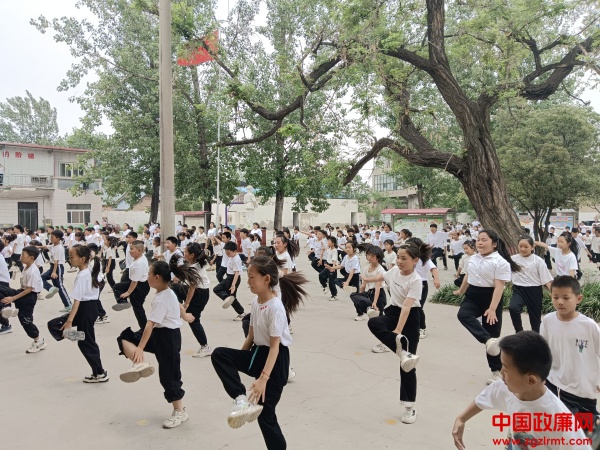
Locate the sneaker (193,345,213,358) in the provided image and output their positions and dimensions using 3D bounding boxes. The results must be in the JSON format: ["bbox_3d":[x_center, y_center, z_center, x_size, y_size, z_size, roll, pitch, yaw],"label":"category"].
[{"bbox_3d":[-1.137,1.475,5.280,0.240,0.110,0.095,0,0,-31],"label":"sneaker"}]

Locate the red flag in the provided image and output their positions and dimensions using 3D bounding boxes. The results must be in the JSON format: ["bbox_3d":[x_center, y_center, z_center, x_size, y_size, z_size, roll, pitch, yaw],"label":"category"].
[{"bbox_3d":[-4.187,-7.265,18.500,1.700,1.400,0.350,0,2,-12],"label":"red flag"}]

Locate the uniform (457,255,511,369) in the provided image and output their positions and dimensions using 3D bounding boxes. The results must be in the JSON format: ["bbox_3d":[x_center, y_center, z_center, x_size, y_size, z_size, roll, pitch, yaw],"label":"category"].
[{"bbox_3d":[1.690,0.806,4.150,0.400,1.100,0.430,0,0,-37],"label":"uniform"}]

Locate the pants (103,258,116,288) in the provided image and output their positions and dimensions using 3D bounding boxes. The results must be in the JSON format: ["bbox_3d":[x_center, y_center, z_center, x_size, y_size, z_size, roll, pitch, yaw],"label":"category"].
[{"bbox_3d":[-3.963,1.032,9.400,0.360,0.660,0.290,0,0,-30],"label":"pants"}]

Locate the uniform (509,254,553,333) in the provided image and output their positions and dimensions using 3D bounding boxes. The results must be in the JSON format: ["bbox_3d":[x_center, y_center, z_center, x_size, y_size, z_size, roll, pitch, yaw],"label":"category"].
[{"bbox_3d":[2.419,0.827,4.750,0.330,1.020,0.410,0,0,-44],"label":"uniform"}]

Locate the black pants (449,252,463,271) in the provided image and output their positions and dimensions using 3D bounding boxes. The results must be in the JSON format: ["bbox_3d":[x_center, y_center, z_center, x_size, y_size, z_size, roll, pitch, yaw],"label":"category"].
[{"bbox_3d":[4.327,1.026,12.500,0.330,0.540,0.340,-1,2,-37],"label":"black pants"}]

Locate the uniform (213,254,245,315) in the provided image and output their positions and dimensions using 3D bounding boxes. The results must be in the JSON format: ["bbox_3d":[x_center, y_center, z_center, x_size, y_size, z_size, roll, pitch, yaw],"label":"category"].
[{"bbox_3d":[-1.087,0.904,6.850,0.460,0.930,0.360,0,0,-30],"label":"uniform"}]

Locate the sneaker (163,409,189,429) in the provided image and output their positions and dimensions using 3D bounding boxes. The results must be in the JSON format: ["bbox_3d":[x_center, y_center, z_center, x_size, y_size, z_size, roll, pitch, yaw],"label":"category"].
[{"bbox_3d":[-0.909,1.413,3.290,0.090,0.105,0.235,0,0,37],"label":"sneaker"}]

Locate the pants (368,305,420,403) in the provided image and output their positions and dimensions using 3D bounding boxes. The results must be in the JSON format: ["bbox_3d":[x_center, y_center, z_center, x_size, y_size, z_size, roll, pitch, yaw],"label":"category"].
[{"bbox_3d":[0.765,1.035,3.600,0.420,0.770,0.380,0,0,-35],"label":"pants"}]

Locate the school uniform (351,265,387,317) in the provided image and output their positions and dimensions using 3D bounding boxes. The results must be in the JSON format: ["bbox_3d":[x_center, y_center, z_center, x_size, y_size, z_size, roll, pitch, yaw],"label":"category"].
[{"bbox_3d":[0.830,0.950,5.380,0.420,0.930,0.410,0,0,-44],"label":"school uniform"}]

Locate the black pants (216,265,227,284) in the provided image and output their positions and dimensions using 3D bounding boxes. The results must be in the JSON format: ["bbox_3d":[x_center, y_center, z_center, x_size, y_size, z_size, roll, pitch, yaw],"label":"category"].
[{"bbox_3d":[-1.409,1.004,8.300,0.360,0.630,0.290,0,0,-30],"label":"black pants"}]

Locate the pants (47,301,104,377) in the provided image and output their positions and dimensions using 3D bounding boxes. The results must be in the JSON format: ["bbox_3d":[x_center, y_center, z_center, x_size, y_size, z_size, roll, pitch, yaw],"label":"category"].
[{"bbox_3d":[-2.160,1.110,4.380,0.500,0.720,0.380,0,0,-28],"label":"pants"}]

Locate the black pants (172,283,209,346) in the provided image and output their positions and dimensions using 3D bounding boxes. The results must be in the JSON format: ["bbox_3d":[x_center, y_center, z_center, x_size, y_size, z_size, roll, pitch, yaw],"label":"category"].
[{"bbox_3d":[-1.227,1.008,5.050,0.380,0.720,0.360,-1,2,-23],"label":"black pants"}]

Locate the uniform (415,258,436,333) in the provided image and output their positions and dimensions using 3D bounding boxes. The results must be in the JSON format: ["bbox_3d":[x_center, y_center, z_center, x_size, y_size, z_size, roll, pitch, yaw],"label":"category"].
[{"bbox_3d":[1.600,0.945,6.030,0.400,0.970,0.400,0,0,-35],"label":"uniform"}]

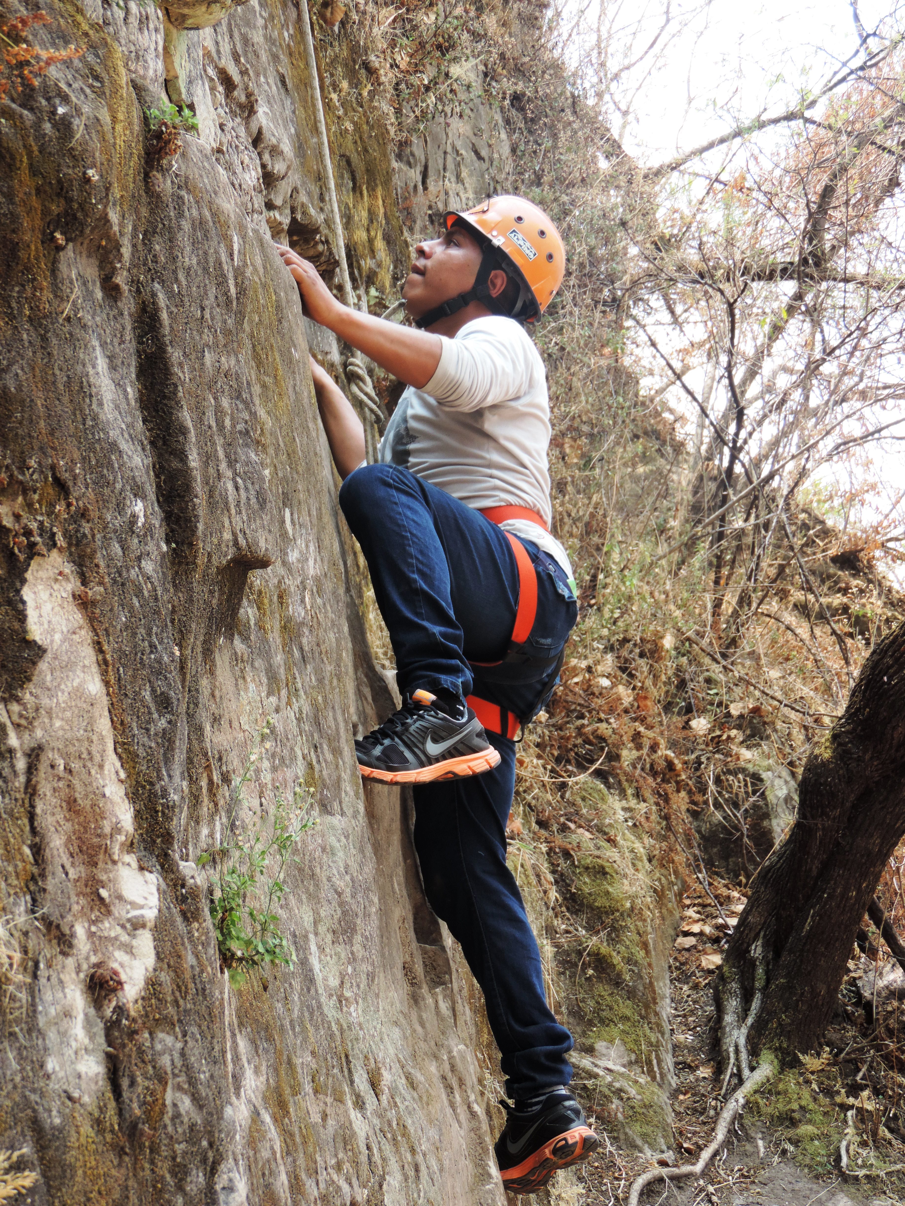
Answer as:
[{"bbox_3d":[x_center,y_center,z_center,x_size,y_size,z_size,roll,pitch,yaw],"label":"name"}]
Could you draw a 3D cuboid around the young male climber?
[{"bbox_3d":[-0.027,0.163,5.300,0.570,1.770,0.530,0,-3,7],"label":"young male climber"}]

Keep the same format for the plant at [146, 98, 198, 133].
[{"bbox_3d":[-0.454,-0.790,4.800,0.085,0.056,0.070,1,-3,-14],"label":"plant"}]

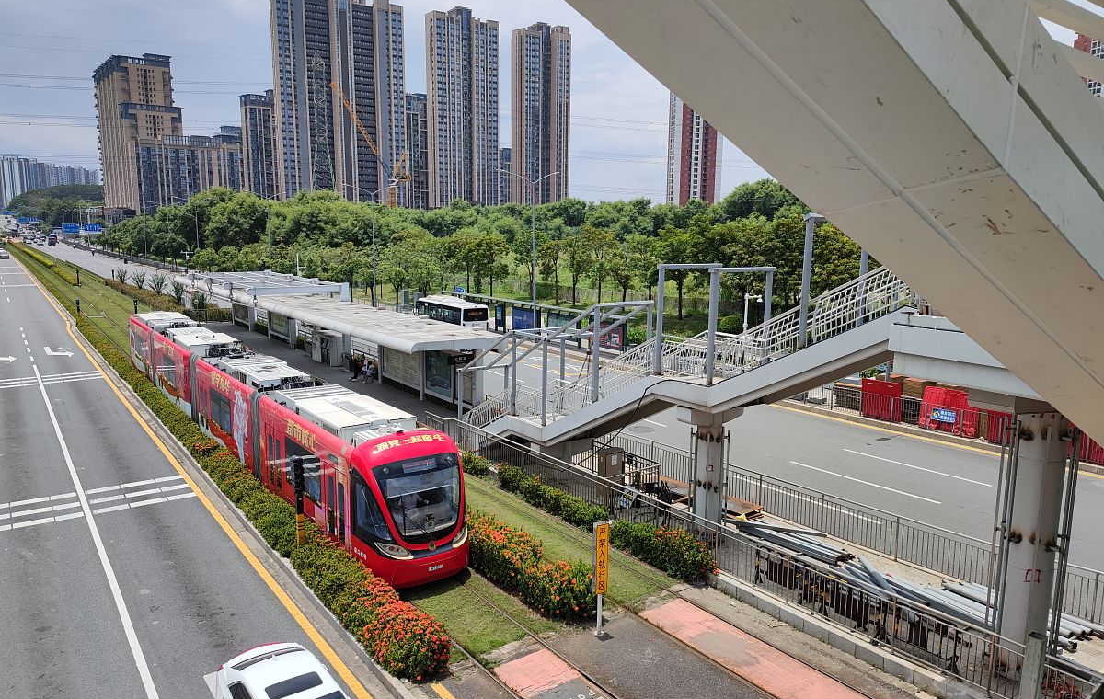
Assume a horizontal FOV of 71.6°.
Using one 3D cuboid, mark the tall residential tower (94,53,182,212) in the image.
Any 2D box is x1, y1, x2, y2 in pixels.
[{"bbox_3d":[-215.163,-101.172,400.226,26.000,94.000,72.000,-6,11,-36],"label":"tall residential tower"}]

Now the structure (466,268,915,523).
[{"bbox_3d":[2.553,1.199,23.570,2.600,8.000,18.200,-6,10,-36],"label":"structure"}]

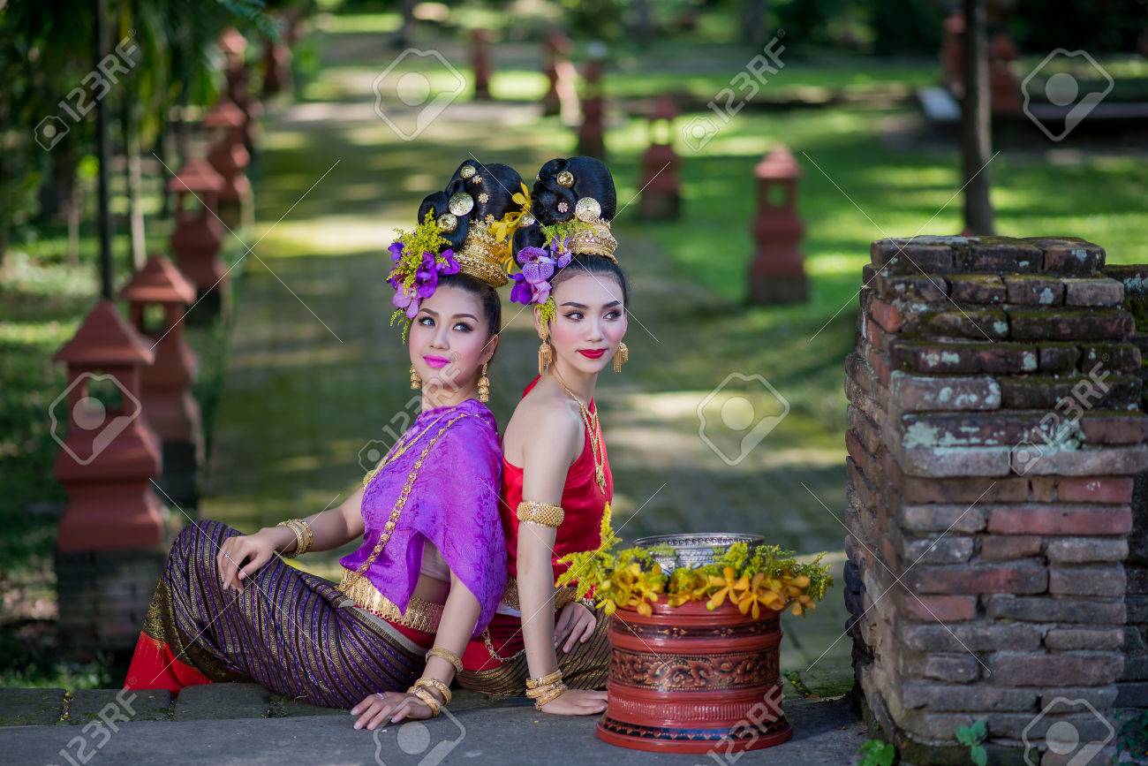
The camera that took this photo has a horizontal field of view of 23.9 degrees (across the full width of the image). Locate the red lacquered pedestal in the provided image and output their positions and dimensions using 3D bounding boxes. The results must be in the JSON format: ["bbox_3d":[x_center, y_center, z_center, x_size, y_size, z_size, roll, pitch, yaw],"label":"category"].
[{"bbox_3d":[0.201,0.457,4.503,0.327,0.255,0.327,0,7,0],"label":"red lacquered pedestal"}]

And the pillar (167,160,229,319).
[{"bbox_3d":[-2.426,-0.921,17.480,0.340,1.053,0.340,0,7,0],"label":"pillar"}]

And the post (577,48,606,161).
[{"bbox_3d":[0.141,-2.217,21.800,0.290,0.830,0.290,0,5,-6],"label":"post"}]

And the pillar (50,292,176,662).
[{"bbox_3d":[-1.572,0.306,9.200,0.330,1.179,0.330,0,7,0],"label":"pillar"}]

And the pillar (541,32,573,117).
[{"bbox_3d":[-0.161,-2.997,26.300,0.310,0.820,0.310,0,5,-6],"label":"pillar"}]

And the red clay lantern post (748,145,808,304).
[{"bbox_3d":[1.330,-1.041,17.664,0.365,1.016,0.365,0,7,0],"label":"red clay lantern post"}]

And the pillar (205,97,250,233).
[{"bbox_3d":[-2.887,-1.831,22.632,0.340,1.085,0.340,0,7,0],"label":"pillar"}]

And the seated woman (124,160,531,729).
[{"bbox_3d":[-0.430,0.095,4.820,0.670,0.950,0.500,-4,8,-28],"label":"seated woman"}]

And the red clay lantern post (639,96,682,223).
[{"bbox_3d":[0.736,-1.937,23.276,0.365,1.070,0.365,0,7,0],"label":"red clay lantern post"}]

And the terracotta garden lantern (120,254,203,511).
[{"bbox_3d":[-1.867,-0.015,12.282,0.330,1.146,0.330,0,7,0],"label":"terracotta garden lantern"}]

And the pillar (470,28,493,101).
[{"bbox_3d":[-1.044,-3.581,30.500,0.280,0.800,0.280,0,5,-6],"label":"pillar"}]

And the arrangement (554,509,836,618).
[{"bbox_3d":[0.198,0.300,4.480,0.450,0.140,0.350,0,7,0],"label":"arrangement"}]

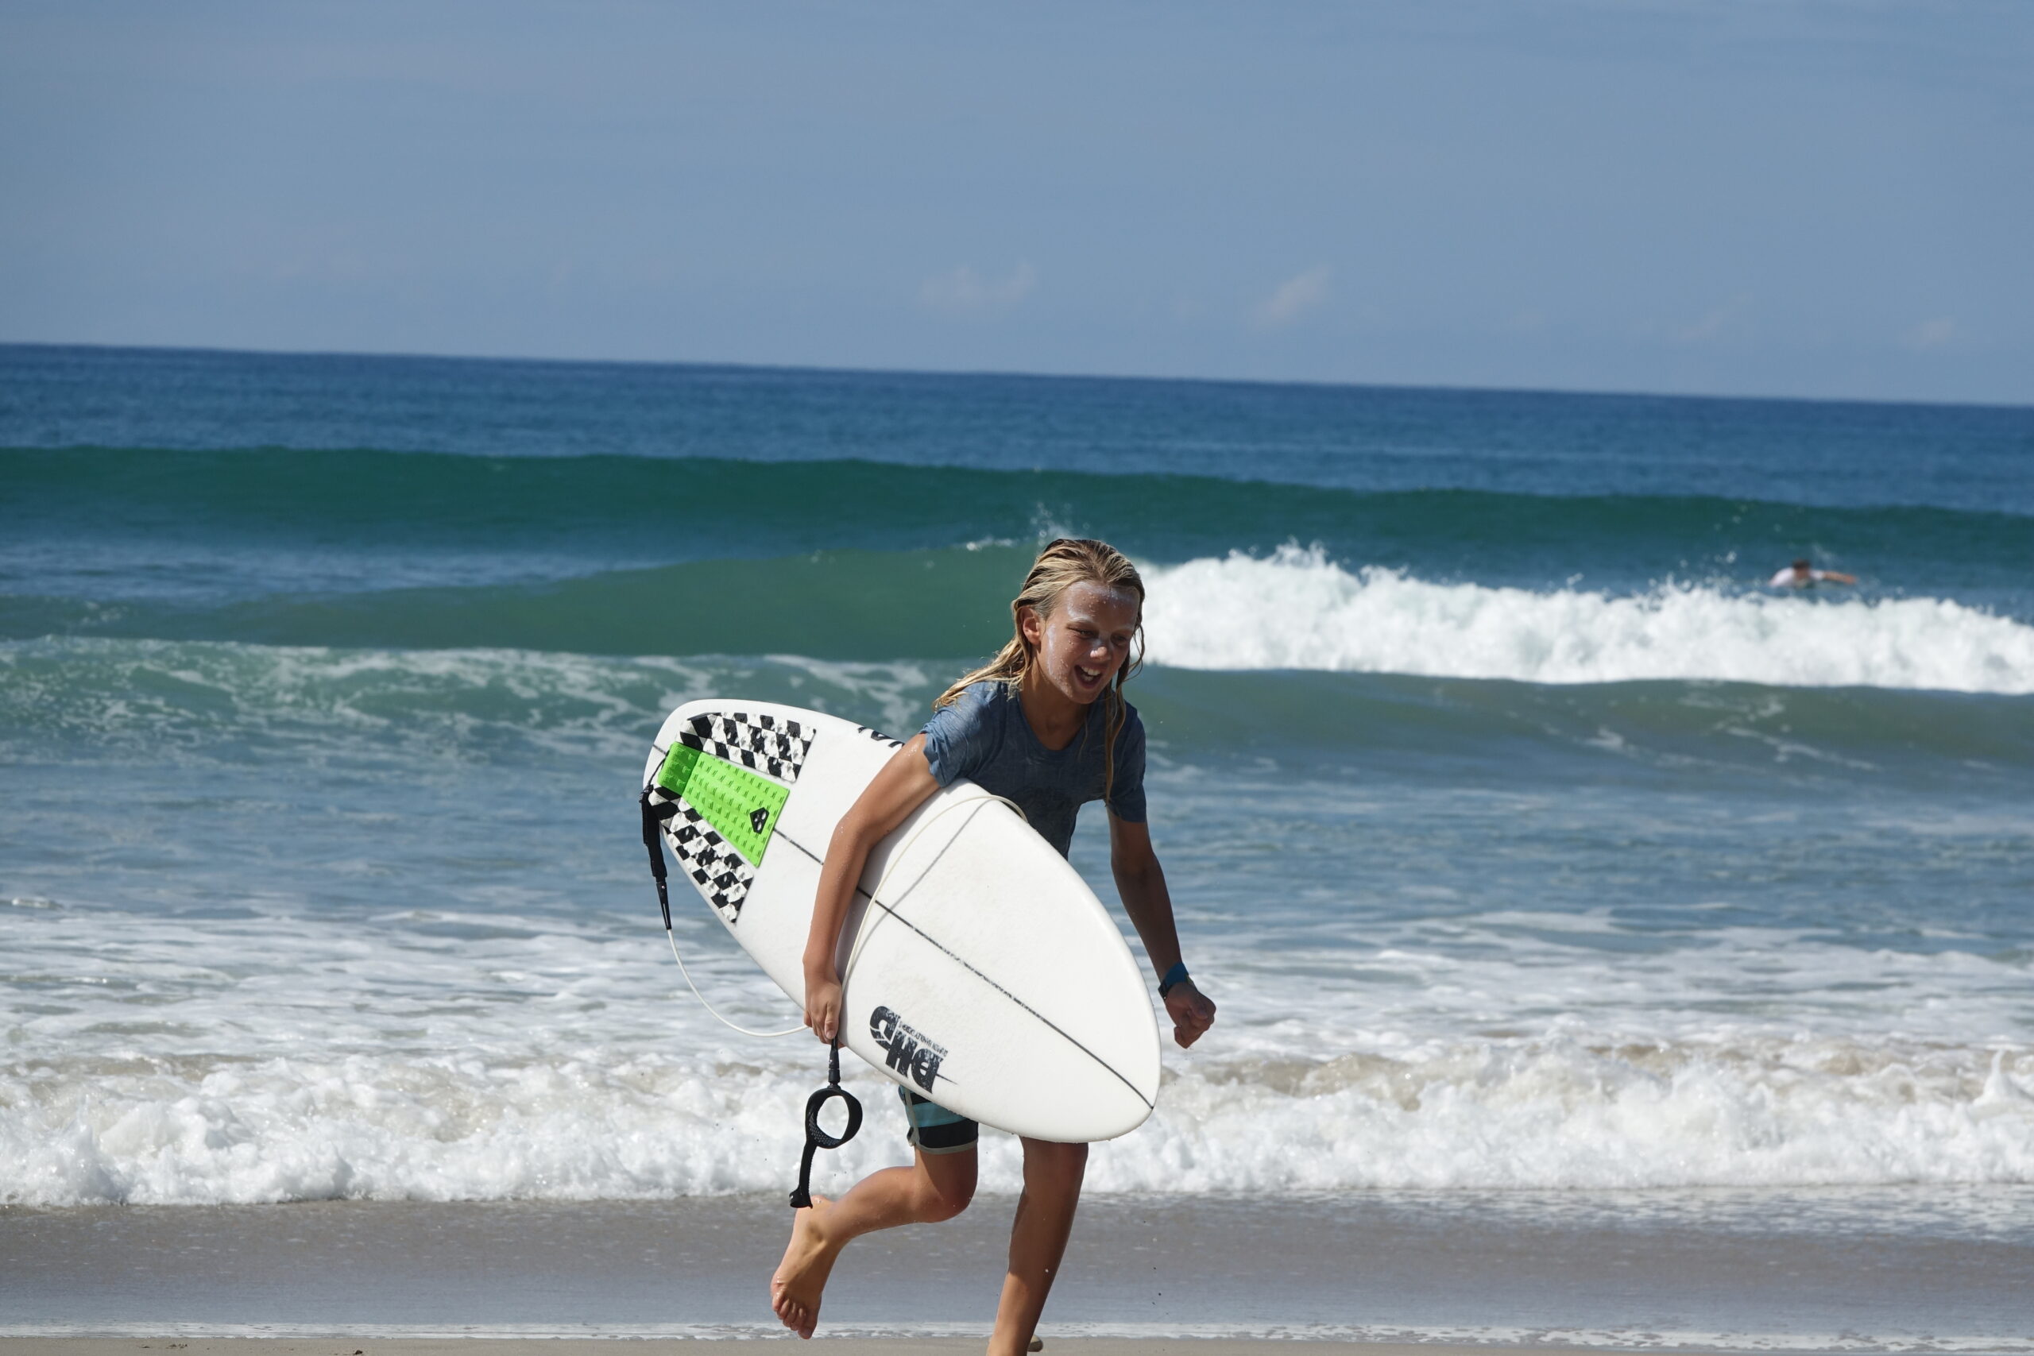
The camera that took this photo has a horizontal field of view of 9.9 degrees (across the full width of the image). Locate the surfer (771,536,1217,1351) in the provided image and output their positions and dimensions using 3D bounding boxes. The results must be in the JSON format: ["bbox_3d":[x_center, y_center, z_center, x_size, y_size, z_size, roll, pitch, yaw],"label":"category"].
[{"bbox_3d":[-0.026,0.409,16.700,0.580,1.240,0.820,1,2,-28],"label":"surfer"}]

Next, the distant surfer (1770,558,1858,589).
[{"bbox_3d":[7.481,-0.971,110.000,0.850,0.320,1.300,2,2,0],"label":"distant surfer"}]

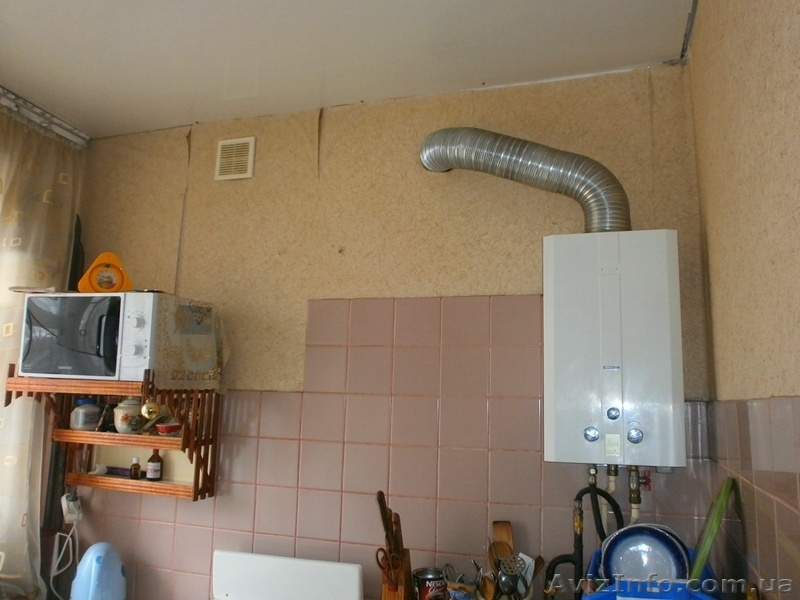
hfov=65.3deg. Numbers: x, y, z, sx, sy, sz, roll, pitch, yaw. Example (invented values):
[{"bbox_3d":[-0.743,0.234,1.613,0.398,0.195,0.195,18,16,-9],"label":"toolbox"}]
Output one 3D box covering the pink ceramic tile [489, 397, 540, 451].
[{"bbox_3d":[0.336,0.364,1.825,0.150,0.150,0.010,-1,-9,18],"label":"pink ceramic tile"}]

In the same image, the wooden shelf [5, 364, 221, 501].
[{"bbox_3d":[-0.932,0.433,2.027,0.548,0.419,0.365,-1,-9,18],"label":"wooden shelf"}]

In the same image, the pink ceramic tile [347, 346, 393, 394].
[{"bbox_3d":[-0.095,0.222,1.986,0.150,0.150,0.010,-1,-9,18],"label":"pink ceramic tile"}]

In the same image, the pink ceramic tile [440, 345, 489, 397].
[{"bbox_3d":[0.197,0.217,1.899,0.150,0.150,0.010,-1,-9,17],"label":"pink ceramic tile"}]

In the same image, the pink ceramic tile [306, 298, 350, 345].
[{"bbox_3d":[-0.235,0.075,2.053,0.150,0.150,0.008,-1,-8,17],"label":"pink ceramic tile"}]

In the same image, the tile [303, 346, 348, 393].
[{"bbox_3d":[-0.239,0.225,2.032,0.150,0.150,0.008,-1,-8,17],"label":"tile"}]

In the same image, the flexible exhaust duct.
[{"bbox_3d":[0.342,-0.333,1.829,0.623,0.358,0.200,-1,-9,17],"label":"flexible exhaust duct"}]

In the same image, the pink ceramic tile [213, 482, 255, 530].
[{"bbox_3d":[-0.541,0.682,2.060,0.150,0.150,0.010,-1,-9,18],"label":"pink ceramic tile"}]

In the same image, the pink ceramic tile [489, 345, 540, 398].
[{"bbox_3d":[0.342,0.215,1.855,0.150,0.150,0.010,-1,-9,17],"label":"pink ceramic tile"}]

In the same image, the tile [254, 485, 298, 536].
[{"bbox_3d":[-0.396,0.679,2.012,0.150,0.150,0.008,-1,-8,17],"label":"tile"}]

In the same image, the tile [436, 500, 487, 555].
[{"bbox_3d":[0.183,0.667,1.829,0.150,0.150,0.010,-1,-9,18],"label":"tile"}]

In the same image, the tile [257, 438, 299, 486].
[{"bbox_3d":[-0.393,0.529,2.032,0.150,0.150,0.010,-1,-9,17],"label":"tile"}]

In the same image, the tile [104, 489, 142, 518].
[{"bbox_3d":[-0.973,0.687,2.205,0.150,0.150,0.008,-1,-9,18],"label":"tile"}]

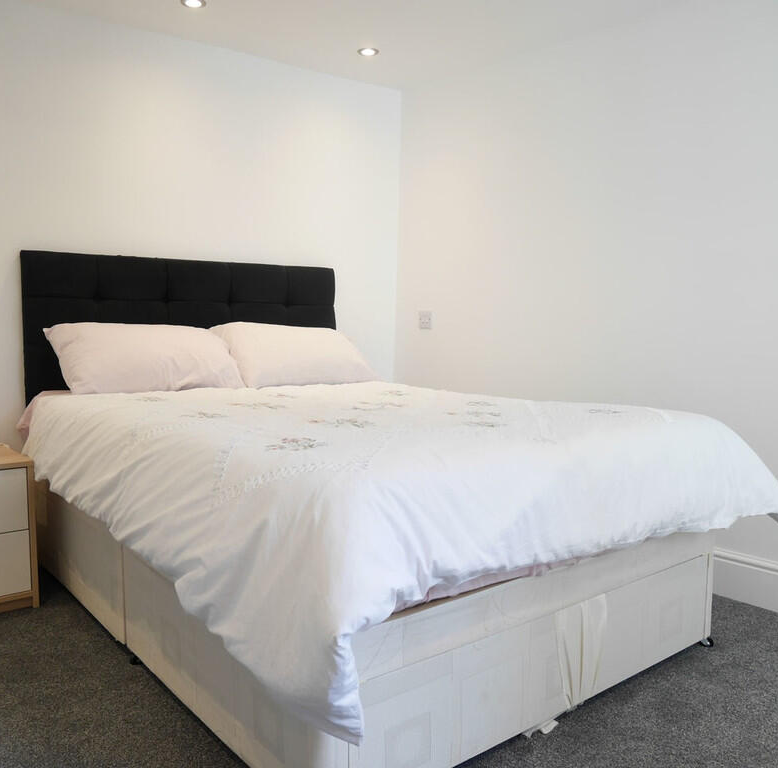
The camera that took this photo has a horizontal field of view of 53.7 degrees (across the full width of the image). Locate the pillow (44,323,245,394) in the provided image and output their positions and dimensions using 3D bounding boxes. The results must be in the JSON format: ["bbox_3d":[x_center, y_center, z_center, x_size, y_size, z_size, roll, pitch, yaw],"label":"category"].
[{"bbox_3d":[-0.891,-0.085,2.864,0.670,0.170,0.420,-4,46,-39],"label":"pillow"}]

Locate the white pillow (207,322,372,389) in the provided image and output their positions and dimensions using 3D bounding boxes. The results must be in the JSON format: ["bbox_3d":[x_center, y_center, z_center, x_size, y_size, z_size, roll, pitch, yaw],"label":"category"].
[{"bbox_3d":[-0.384,-0.119,3.261,0.670,0.170,0.420,-4,46,-39],"label":"white pillow"}]

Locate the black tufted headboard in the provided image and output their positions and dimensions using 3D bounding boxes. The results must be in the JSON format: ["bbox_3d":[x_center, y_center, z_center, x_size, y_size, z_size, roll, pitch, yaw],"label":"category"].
[{"bbox_3d":[-0.791,-0.203,3.208,1.345,0.620,0.080,-4,7,-39],"label":"black tufted headboard"}]

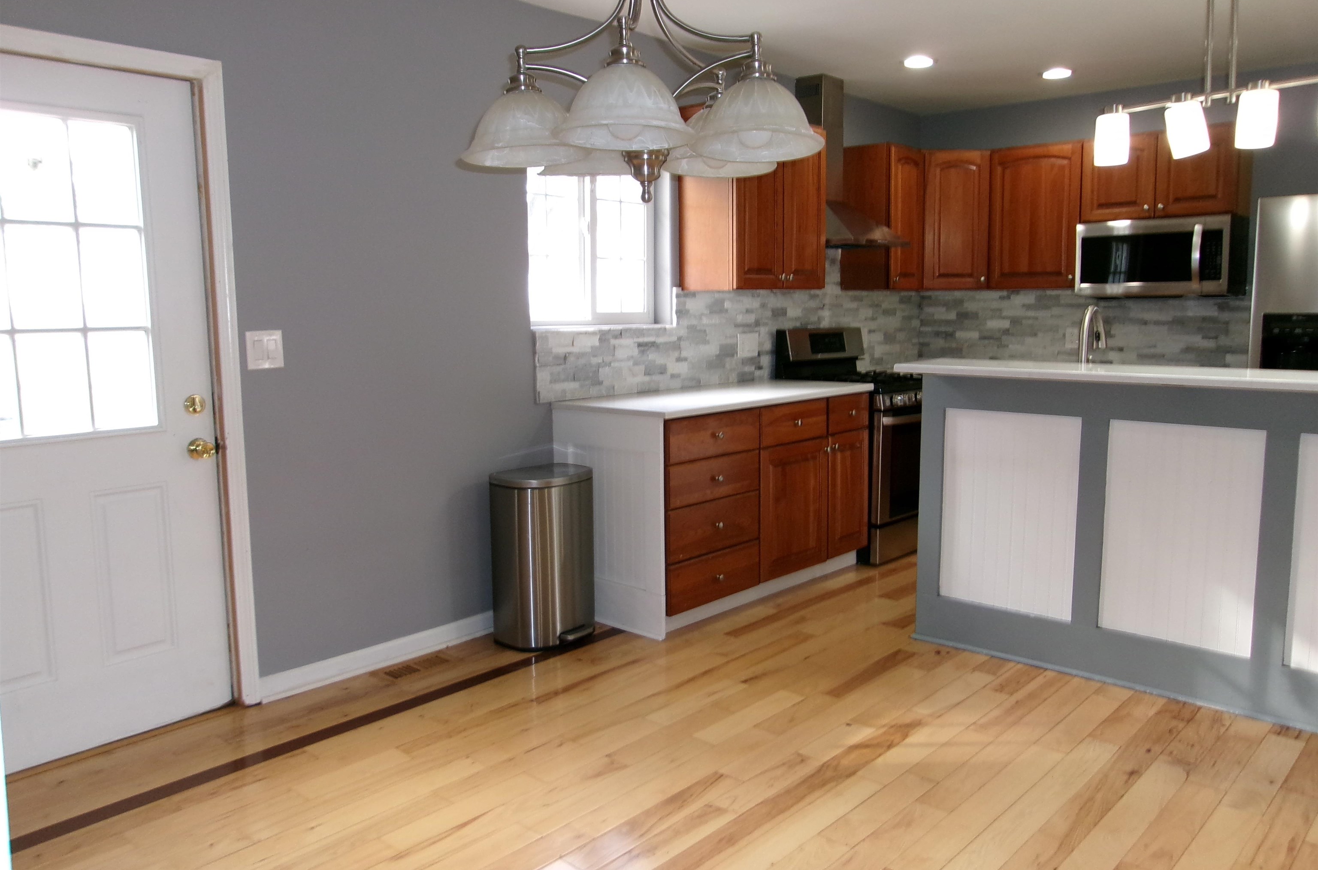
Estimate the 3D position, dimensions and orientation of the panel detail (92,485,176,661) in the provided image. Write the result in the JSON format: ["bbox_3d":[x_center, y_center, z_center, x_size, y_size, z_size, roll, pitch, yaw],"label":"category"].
[{"bbox_3d":[-1.615,0.428,3.180,0.020,0.541,0.217,6,9,41],"label":"panel detail"}]

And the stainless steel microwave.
[{"bbox_3d":[2.728,-0.961,5.596,0.756,0.395,0.399,6,9,41],"label":"stainless steel microwave"}]

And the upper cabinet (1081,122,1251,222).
[{"bbox_3d":[2.736,-1.395,5.580,0.759,0.442,0.329,6,9,41],"label":"upper cabinet"}]

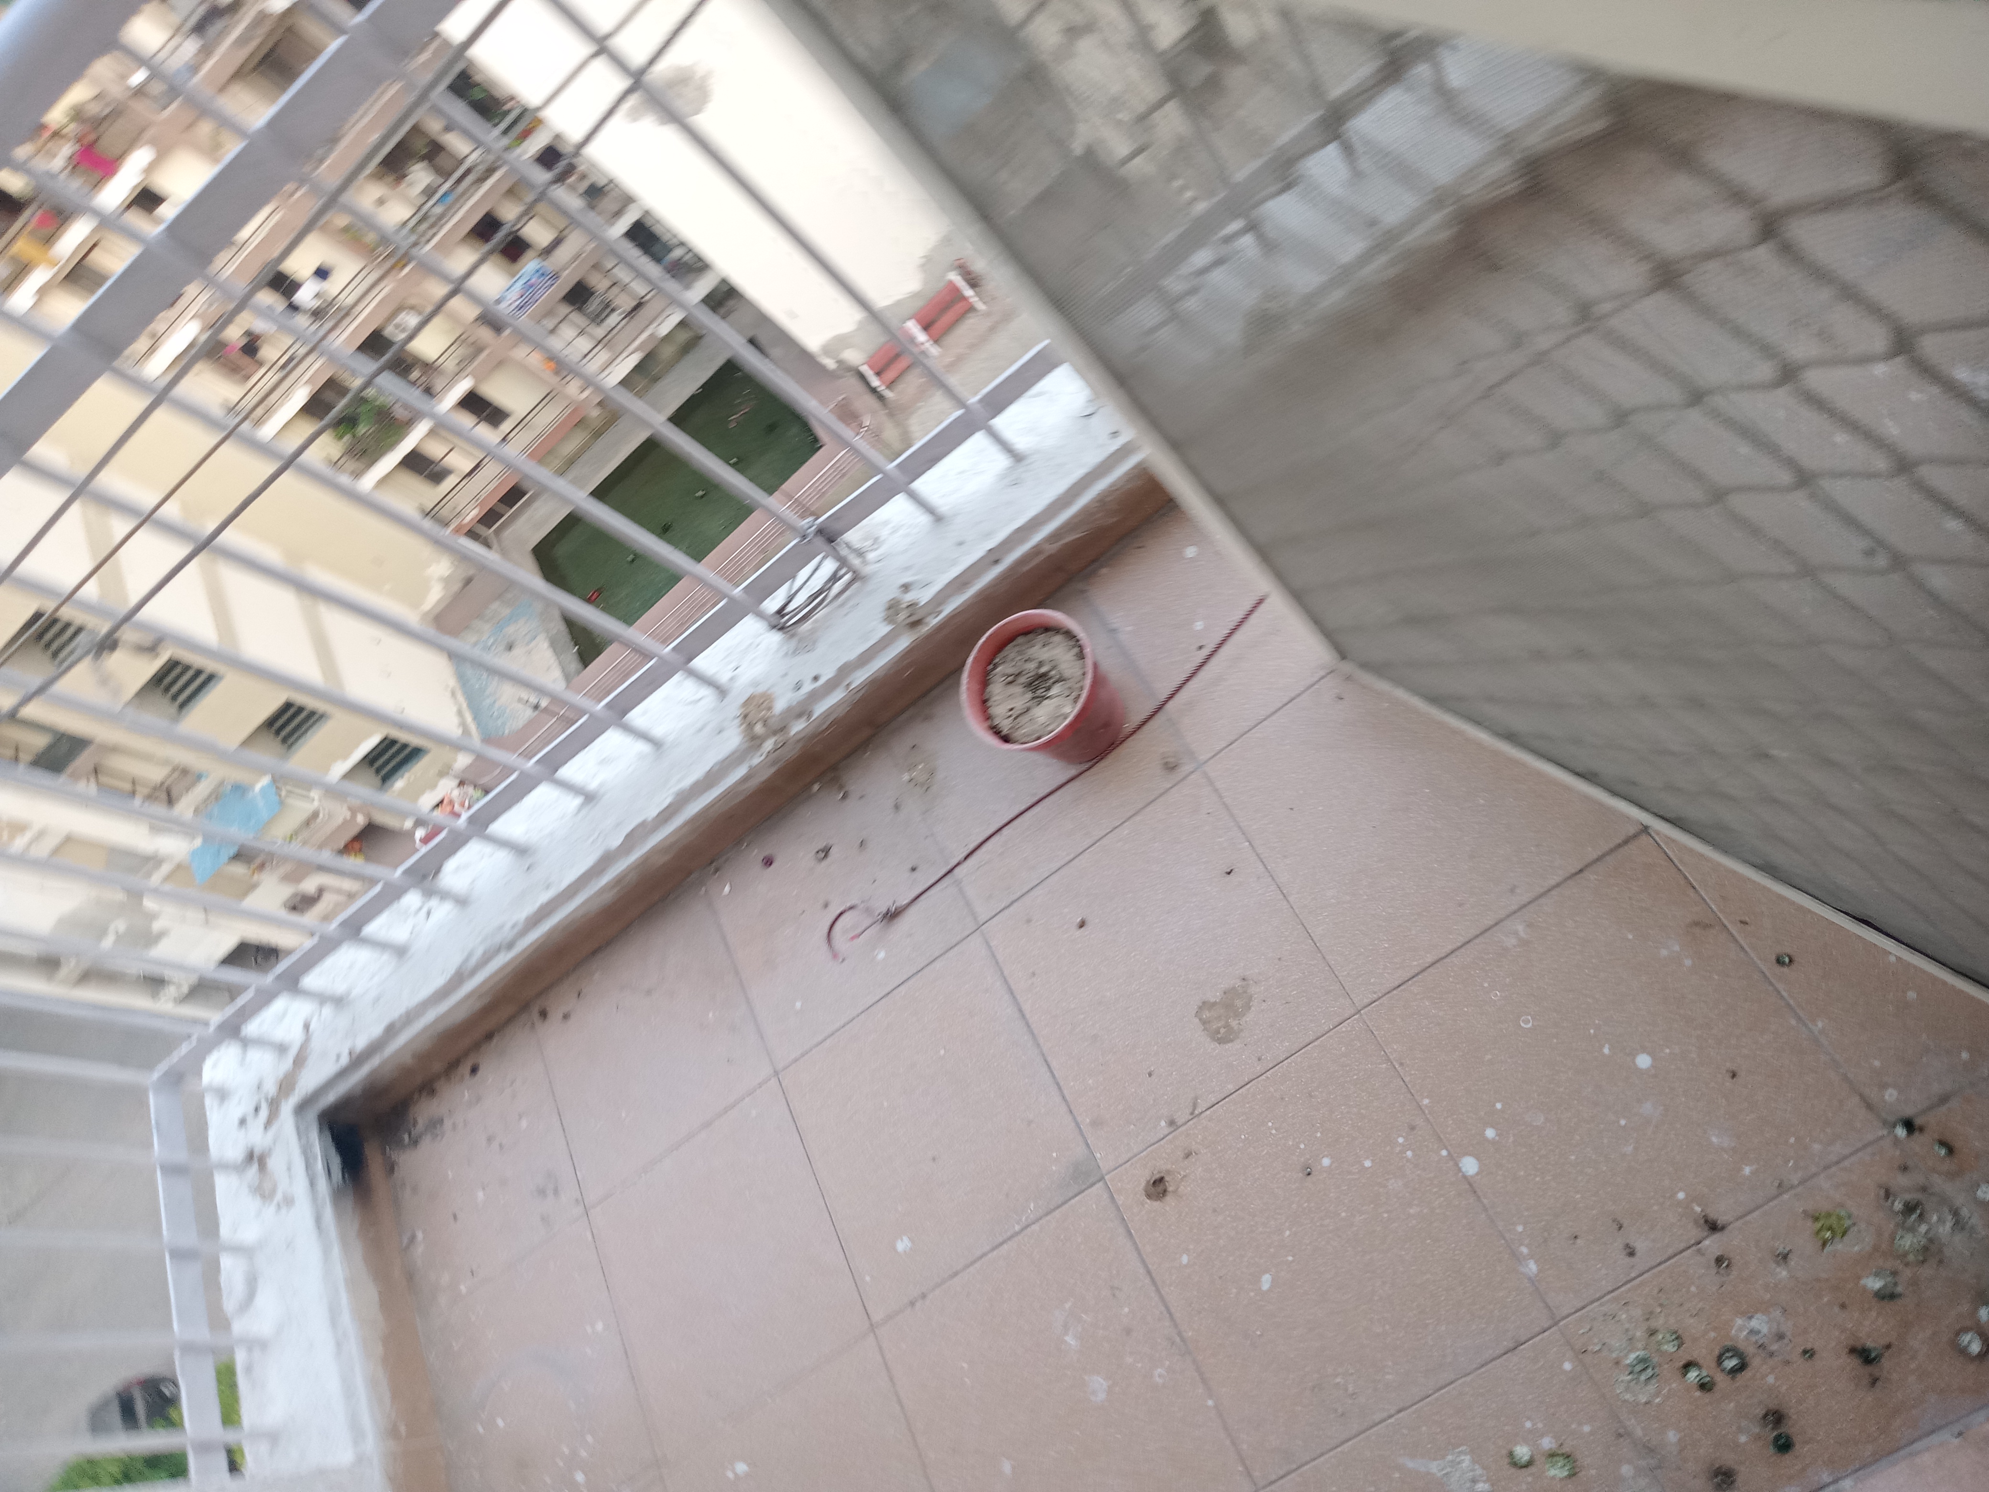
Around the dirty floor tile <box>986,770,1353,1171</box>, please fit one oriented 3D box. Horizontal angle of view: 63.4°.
[{"bbox_3d":[0.169,0.223,1.615,0.302,0.015,0.302,-37,58,15],"label":"dirty floor tile"}]

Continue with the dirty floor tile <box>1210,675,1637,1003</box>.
[{"bbox_3d":[0.403,0.048,1.539,0.302,0.015,0.302,-37,58,15],"label":"dirty floor tile"}]

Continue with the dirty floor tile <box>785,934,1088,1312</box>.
[{"bbox_3d":[-0.065,0.399,1.692,0.302,0.015,0.302,-37,58,15],"label":"dirty floor tile"}]

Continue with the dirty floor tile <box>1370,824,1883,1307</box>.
[{"bbox_3d":[0.524,0.278,1.384,0.302,0.015,0.302,-37,58,15],"label":"dirty floor tile"}]

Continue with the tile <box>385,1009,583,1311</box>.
[{"bbox_3d":[-0.633,0.524,1.986,0.269,0.015,0.266,-37,58,15],"label":"tile"}]

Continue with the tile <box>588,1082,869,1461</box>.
[{"bbox_3d":[-0.299,0.574,1.768,0.302,0.015,0.302,-37,58,15],"label":"tile"}]

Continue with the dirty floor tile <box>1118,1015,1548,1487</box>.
[{"bbox_3d":[0.290,0.453,1.460,0.302,0.015,0.302,-37,58,15],"label":"dirty floor tile"}]

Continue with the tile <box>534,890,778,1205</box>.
[{"bbox_3d":[-0.413,0.358,1.914,0.302,0.015,0.266,-37,58,15],"label":"tile"}]

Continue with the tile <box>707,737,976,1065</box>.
[{"bbox_3d":[-0.179,0.183,1.837,0.302,0.015,0.266,-37,58,15],"label":"tile"}]

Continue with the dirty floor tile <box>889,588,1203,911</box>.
[{"bbox_3d":[0.055,0.008,1.761,0.302,0.015,0.266,-37,58,15],"label":"dirty floor tile"}]

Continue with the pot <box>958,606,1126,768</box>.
[{"bbox_3d":[0.064,-0.051,1.693,0.153,0.124,0.153,-11,68,27],"label":"pot"}]

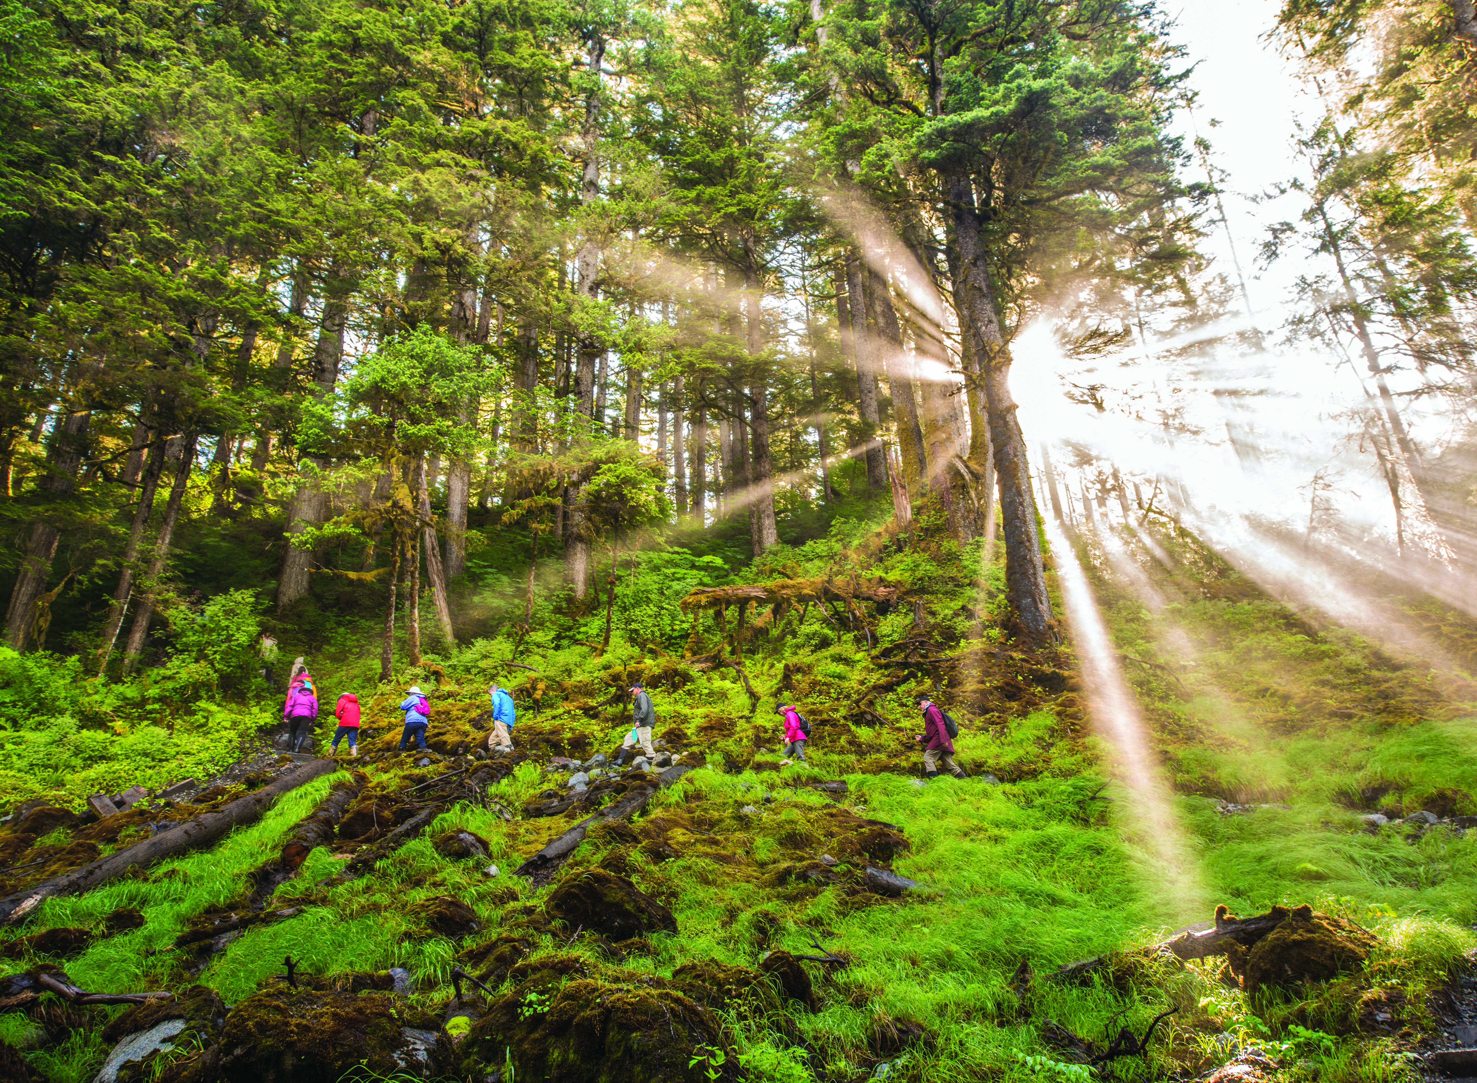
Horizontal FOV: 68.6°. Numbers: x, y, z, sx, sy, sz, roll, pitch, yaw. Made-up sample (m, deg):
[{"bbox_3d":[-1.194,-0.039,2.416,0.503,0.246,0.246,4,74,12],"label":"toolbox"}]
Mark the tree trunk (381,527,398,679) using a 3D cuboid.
[{"bbox_3d":[-9.957,1.780,30.961,0.271,4.572,0.271,3,-23,-18],"label":"tree trunk"}]

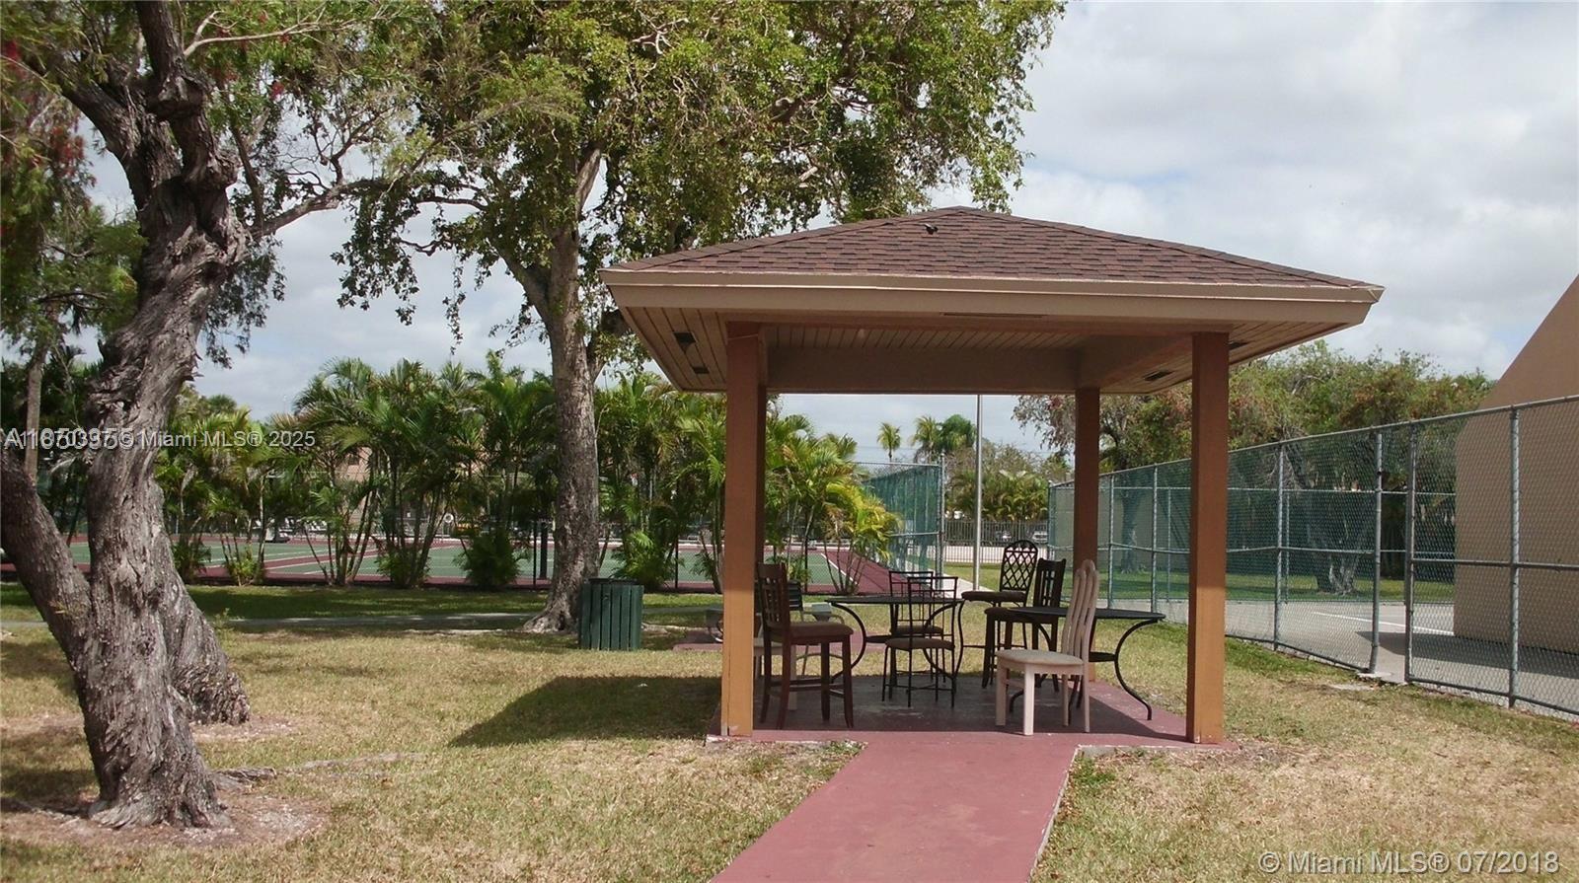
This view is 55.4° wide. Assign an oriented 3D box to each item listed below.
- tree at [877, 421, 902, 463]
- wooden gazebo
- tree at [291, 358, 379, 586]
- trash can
[{"bbox_3d":[9.294,3.499,140.000,2.500,10.600,2.500,1,-3,0],"label":"tree"},{"bbox_3d":[1.146,0.155,11.166,4.470,3.604,5.305,1,-3,0],"label":"wooden gazebo"},{"bbox_3d":[-7.238,0.492,24.000,1.450,3.650,1.500,1,-3,0],"label":"tree"},{"bbox_3d":[-1.820,1.758,15.350,0.610,0.755,0.610,1,-3,0],"label":"trash can"}]

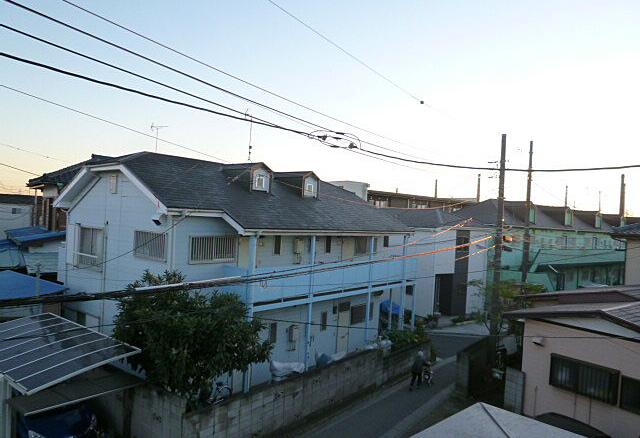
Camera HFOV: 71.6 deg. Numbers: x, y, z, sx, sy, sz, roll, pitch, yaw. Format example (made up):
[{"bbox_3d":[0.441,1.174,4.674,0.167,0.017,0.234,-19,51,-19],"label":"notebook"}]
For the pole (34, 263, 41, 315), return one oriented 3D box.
[{"bbox_3d":[-9.618,3.453,15.000,0.160,4.050,0.160,2,0,37],"label":"pole"}]

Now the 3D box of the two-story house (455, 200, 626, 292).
[{"bbox_3d":[22.583,3.002,42.539,25.000,8.200,8.800,3,0,-37],"label":"two-story house"}]

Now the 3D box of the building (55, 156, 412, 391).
[{"bbox_3d":[-2.375,1.828,19.562,8.300,7.910,14.180,2,0,37],"label":"building"}]

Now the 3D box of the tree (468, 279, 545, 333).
[{"bbox_3d":[9.247,4.708,22.000,3.500,3.400,3.300,2,0,37],"label":"tree"}]

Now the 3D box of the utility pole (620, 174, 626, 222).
[{"bbox_3d":[34.032,1.244,50.000,0.400,12.850,0.400,2,0,37],"label":"utility pole"}]

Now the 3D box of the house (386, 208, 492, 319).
[{"bbox_3d":[7.255,2.868,33.038,5.900,6.950,9.000,3,0,-33],"label":"house"}]

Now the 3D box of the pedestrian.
[{"bbox_3d":[3.443,5.368,15.700,0.520,1.430,0.620,2,0,42],"label":"pedestrian"}]

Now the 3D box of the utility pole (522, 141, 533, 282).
[{"bbox_3d":[13.516,0.775,29.000,0.360,11.700,0.360,2,0,37],"label":"utility pole"}]

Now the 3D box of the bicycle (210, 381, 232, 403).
[{"bbox_3d":[-2.980,4.942,12.200,0.580,1.020,1.720,3,0,33],"label":"bicycle"}]

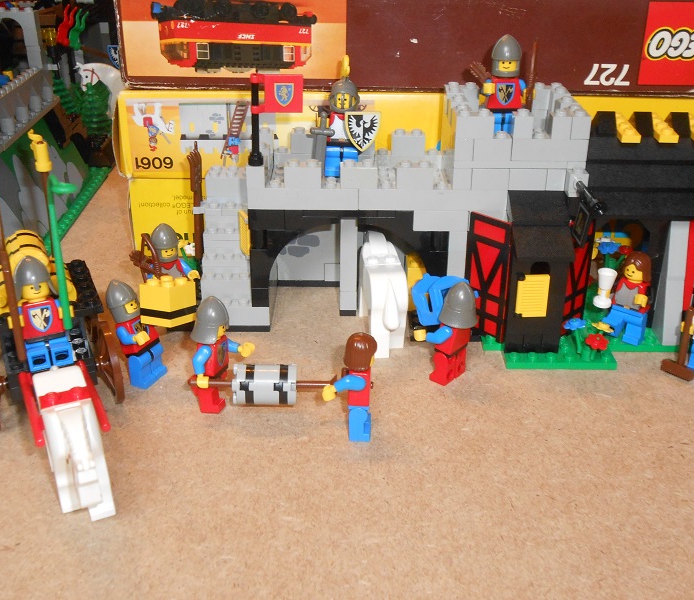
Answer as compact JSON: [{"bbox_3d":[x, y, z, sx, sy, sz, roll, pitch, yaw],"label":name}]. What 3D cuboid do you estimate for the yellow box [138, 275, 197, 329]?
[{"bbox_3d":[-0.074,0.000,0.364,0.016,0.018,0.016,7,13,30],"label":"yellow box"}]

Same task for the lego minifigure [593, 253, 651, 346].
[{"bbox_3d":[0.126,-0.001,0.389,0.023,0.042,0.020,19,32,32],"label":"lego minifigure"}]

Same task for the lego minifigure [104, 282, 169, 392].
[{"bbox_3d":[-0.087,0.012,0.363,0.018,0.045,0.024,4,26,26],"label":"lego minifigure"}]

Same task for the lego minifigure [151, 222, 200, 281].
[{"bbox_3d":[-0.084,-0.014,0.416,0.023,0.046,0.017,-16,31,-29],"label":"lego minifigure"}]

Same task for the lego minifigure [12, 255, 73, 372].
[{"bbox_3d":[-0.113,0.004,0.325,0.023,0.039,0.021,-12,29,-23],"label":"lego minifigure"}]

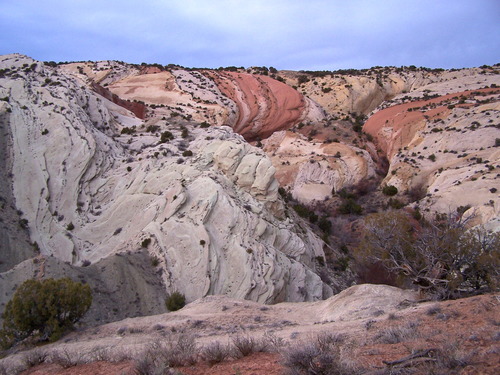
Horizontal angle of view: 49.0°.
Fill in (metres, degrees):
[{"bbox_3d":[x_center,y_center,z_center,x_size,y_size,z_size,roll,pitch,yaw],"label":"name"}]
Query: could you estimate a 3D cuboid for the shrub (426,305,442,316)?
[{"bbox_3d":[4.538,3.025,13.500,0.394,0.245,0.334,0,5,0],"label":"shrub"}]

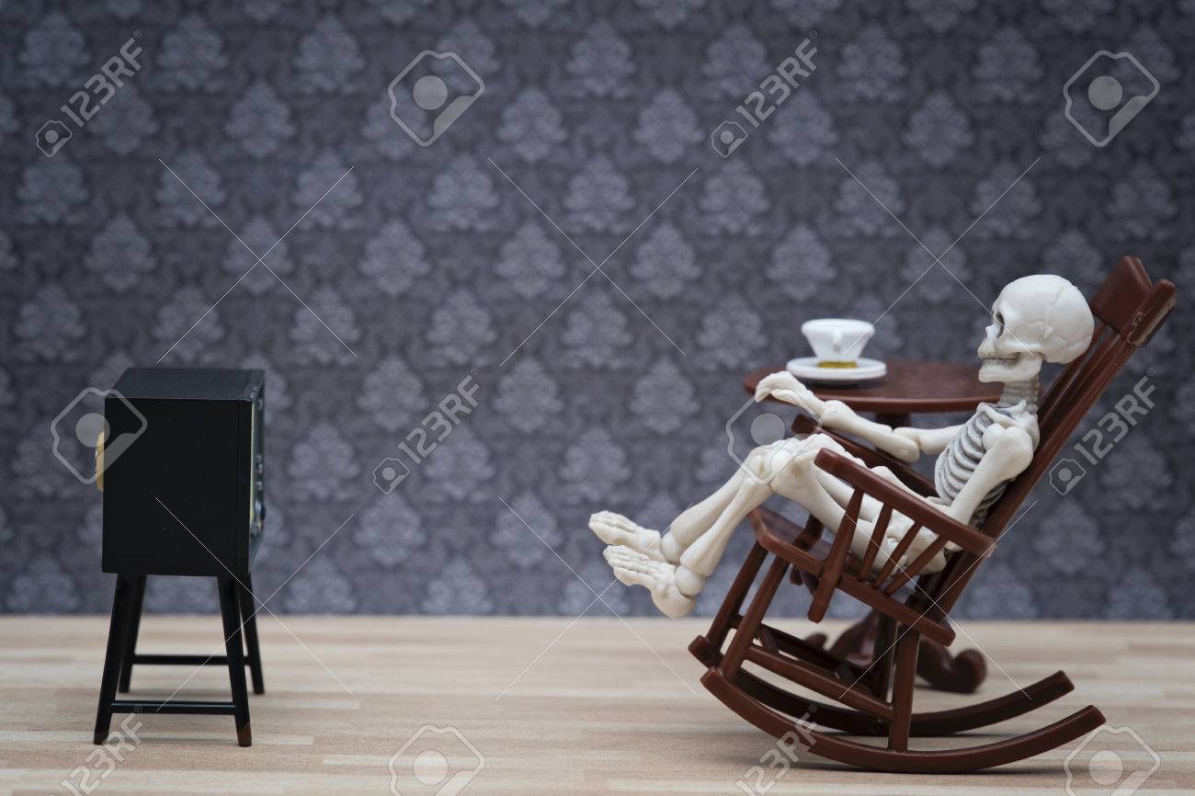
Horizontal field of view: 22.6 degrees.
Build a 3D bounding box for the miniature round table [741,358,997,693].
[{"bbox_3d":[0.043,0.021,0.443,0.044,0.047,0.044,1,8,0],"label":"miniature round table"}]

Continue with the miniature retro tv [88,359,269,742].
[{"bbox_3d":[-0.059,0.022,0.417,0.023,0.047,0.032,1,8,-3],"label":"miniature retro tv"}]

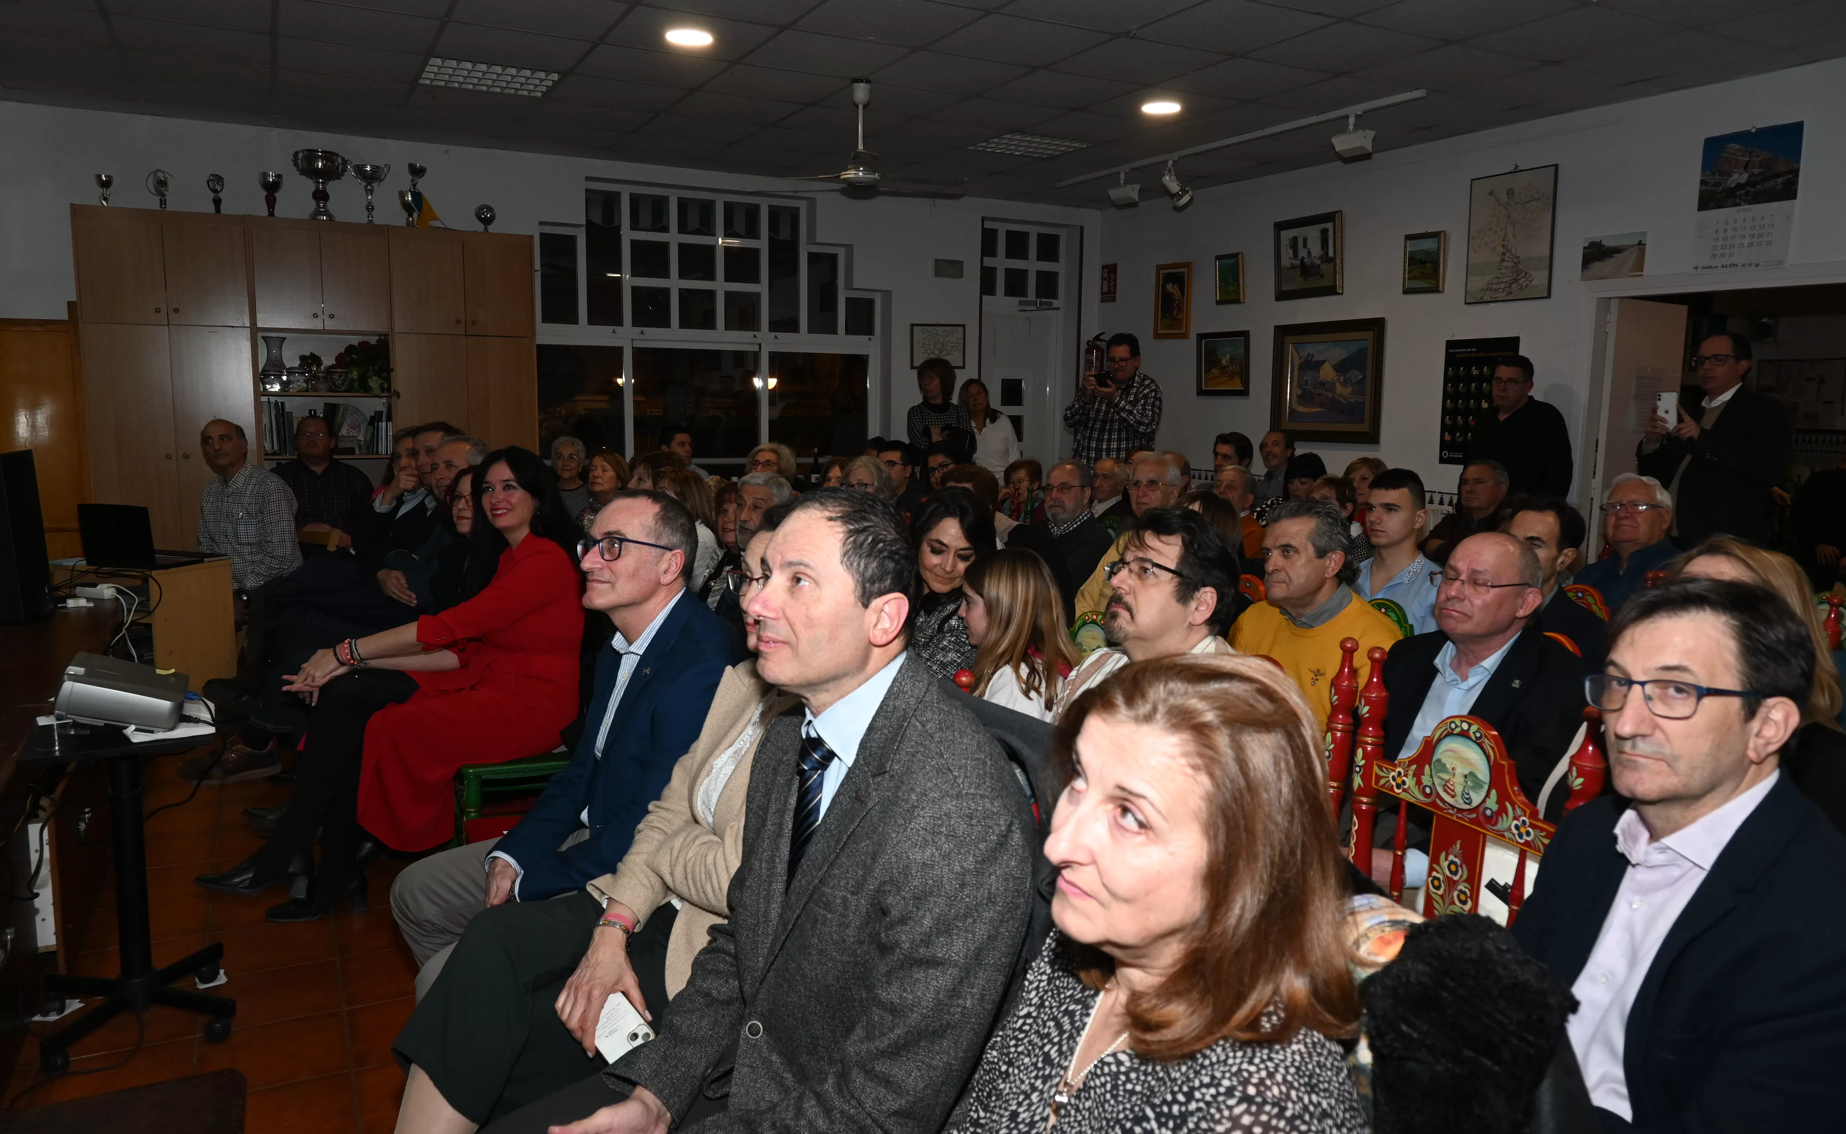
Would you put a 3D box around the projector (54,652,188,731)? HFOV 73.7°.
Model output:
[{"bbox_3d":[-1.772,0.281,2.732,0.220,0.083,0.275,14,1,-28],"label":"projector"}]

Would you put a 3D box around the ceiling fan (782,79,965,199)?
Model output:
[{"bbox_3d":[-0.280,-2.013,5.650,1.060,0.480,1.000,0,8,-5],"label":"ceiling fan"}]

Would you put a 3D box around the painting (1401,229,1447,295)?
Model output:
[{"bbox_3d":[2.810,-1.708,6.919,0.045,0.335,0.280,-3,9,-28],"label":"painting"}]

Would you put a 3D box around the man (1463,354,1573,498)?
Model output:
[{"bbox_3d":[3.012,-0.240,6.322,0.330,1.674,0.520,-6,10,-39],"label":"man"}]

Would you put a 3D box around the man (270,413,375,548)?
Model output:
[{"bbox_3d":[-3.066,-0.117,6.309,0.560,1.312,0.780,-3,9,-28],"label":"man"}]

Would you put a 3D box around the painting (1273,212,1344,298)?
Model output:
[{"bbox_3d":[2.388,-1.937,7.689,0.050,0.500,0.570,-3,9,-28],"label":"painting"}]

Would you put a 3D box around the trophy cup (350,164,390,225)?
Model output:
[{"bbox_3d":[-3.195,-2.139,7.110,0.235,0.370,0.170,-3,9,-27],"label":"trophy cup"}]

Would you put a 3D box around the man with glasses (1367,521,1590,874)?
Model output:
[{"bbox_3d":[1.020,0.533,2.592,0.770,1.205,0.530,-4,10,-33],"label":"man with glasses"}]

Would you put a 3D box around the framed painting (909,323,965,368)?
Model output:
[{"bbox_3d":[0.116,-1.624,9.089,0.458,0.319,0.030,-3,9,-28],"label":"framed painting"}]

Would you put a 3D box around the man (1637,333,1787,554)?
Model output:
[{"bbox_3d":[3.278,-0.083,5.172,0.520,1.769,0.560,-2,9,-21],"label":"man"}]

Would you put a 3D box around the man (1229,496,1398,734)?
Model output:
[{"bbox_3d":[0.778,0.456,2.966,0.800,1.230,0.560,-3,9,-28],"label":"man"}]

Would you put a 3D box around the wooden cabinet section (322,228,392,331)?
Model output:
[{"bbox_3d":[-3.214,-1.593,6.952,0.345,0.540,0.420,-3,9,-28],"label":"wooden cabinet section"}]

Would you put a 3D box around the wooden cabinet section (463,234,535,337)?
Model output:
[{"bbox_3d":[-2.610,-1.699,7.494,0.399,0.588,0.420,-3,9,-27],"label":"wooden cabinet section"}]

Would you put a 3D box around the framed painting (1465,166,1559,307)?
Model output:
[{"bbox_3d":[3.048,-1.711,6.389,0.035,0.660,0.485,-3,9,-27],"label":"framed painting"}]

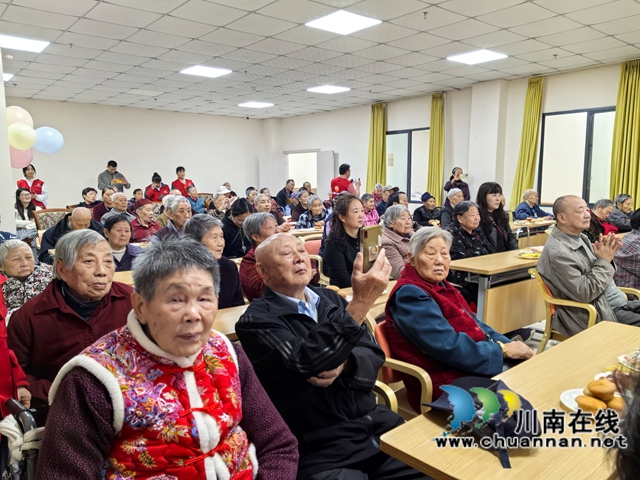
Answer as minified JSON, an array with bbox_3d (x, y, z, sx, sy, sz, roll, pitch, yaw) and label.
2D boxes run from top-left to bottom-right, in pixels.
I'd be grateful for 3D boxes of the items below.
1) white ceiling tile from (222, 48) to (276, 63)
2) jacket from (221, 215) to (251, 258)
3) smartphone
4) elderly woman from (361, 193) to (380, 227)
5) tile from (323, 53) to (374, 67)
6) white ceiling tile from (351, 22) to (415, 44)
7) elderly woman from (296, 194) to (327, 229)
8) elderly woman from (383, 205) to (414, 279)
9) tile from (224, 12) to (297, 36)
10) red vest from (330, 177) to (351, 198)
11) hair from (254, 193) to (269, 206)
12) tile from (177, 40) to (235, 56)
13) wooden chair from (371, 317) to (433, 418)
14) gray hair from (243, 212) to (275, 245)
[{"bbox_3d":[-0.905,-2.378,6.439,0.600,0.020,0.600,-6,9,-40],"label":"white ceiling tile"},{"bbox_3d":[-0.714,0.032,4.600,0.480,0.580,0.400,-6,9,-40],"label":"jacket"},{"bbox_3d":[0.144,0.042,1.380,0.075,0.157,0.010,-12,13,-39],"label":"smartphone"},{"bbox_3d":[0.737,-0.046,6.728,0.480,1.152,0.650,-6,9,-39],"label":"elderly woman"},{"bbox_3d":[0.392,-2.427,6.739,0.600,0.020,0.600,-6,9,-39],"label":"tile"},{"bbox_3d":[0.705,-2.264,5.442,0.600,0.020,0.600,-6,9,-39],"label":"white ceiling tile"},{"bbox_3d":[-0.104,0.034,6.456,0.500,1.180,0.660,-5,8,-31],"label":"elderly woman"},{"bbox_3d":[0.650,0.346,3.767,0.490,1.200,0.660,-6,9,-40],"label":"elderly woman"},{"bbox_3d":[-0.595,-2.222,5.143,0.600,0.020,0.600,-6,9,-40],"label":"tile"},{"bbox_3d":[0.371,-0.826,8.812,0.280,0.620,0.440,-6,9,-39],"label":"red vest"},{"bbox_3d":[-0.711,-0.491,6.100,0.160,0.160,0.190,-6,9,-39],"label":"hair"},{"bbox_3d":[-1.370,-2.324,6.053,0.600,0.020,0.600,-6,9,-39],"label":"tile"},{"bbox_3d":[0.475,0.697,2.090,0.560,0.820,0.550,-6,9,-39],"label":"wooden chair"},{"bbox_3d":[-0.373,-0.070,3.030,0.210,0.210,0.190,3,8,28],"label":"gray hair"}]

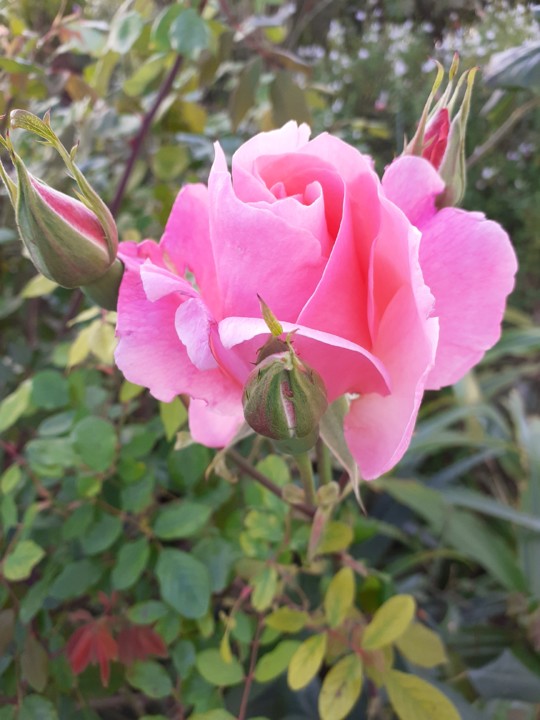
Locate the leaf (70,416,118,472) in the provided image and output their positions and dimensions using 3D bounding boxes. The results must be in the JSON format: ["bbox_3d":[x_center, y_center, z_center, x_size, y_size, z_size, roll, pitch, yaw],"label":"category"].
[{"bbox_3d":[-0.119,0.057,0.380,0.031,0.009,0.039,-9,64,-5],"label":"leaf"}]

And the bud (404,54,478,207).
[{"bbox_3d":[0.072,-0.096,0.235,0.027,0.059,0.026,3,12,-1],"label":"bud"}]

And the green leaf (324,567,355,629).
[{"bbox_3d":[0.050,0.169,0.400,0.019,0.006,0.045,14,57,15],"label":"green leaf"}]

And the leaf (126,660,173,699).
[{"bbox_3d":[-0.101,0.268,0.470,0.042,0.008,0.024,19,61,11],"label":"leaf"}]

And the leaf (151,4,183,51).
[{"bbox_3d":[-0.099,-0.326,0.550,0.035,0.047,0.011,12,3,-9],"label":"leaf"}]

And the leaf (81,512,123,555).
[{"bbox_3d":[-0.140,0.145,0.470,0.029,0.008,0.041,36,66,19],"label":"leaf"}]

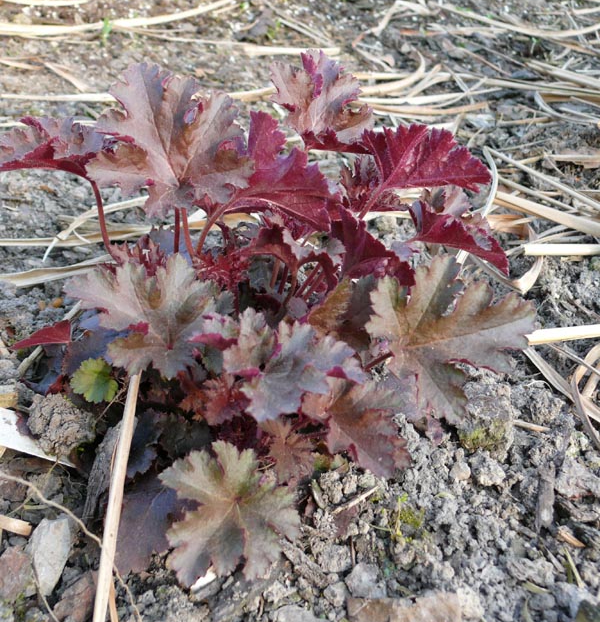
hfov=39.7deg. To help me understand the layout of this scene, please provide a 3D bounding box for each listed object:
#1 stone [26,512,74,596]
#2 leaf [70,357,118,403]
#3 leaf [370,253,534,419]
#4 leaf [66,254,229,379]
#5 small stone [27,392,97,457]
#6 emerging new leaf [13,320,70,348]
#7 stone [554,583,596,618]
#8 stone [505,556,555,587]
[{"bbox_3d":[-0.137,0.134,0.460,0.025,0.022,0.042,0,36,0],"label":"stone"},{"bbox_3d":[-0.134,0.045,0.543,0.029,0.008,0.027,12,59,14],"label":"leaf"},{"bbox_3d":[0.101,0.019,0.560,0.100,0.024,0.108,-13,62,-13],"label":"leaf"},{"bbox_3d":[-0.099,0.004,0.540,0.098,0.026,0.088,-27,53,-14],"label":"leaf"},{"bbox_3d":[-0.153,0.074,0.536,0.044,0.030,0.034,0,36,0],"label":"small stone"},{"bbox_3d":[-0.184,0.017,0.596,0.041,0.016,0.022,3,30,-25],"label":"emerging new leaf"},{"bbox_3d":[0.151,0.158,0.455,0.018,0.013,0.015,0,38,0],"label":"stone"},{"bbox_3d":[0.131,0.148,0.474,0.027,0.012,0.016,8,39,10],"label":"stone"}]

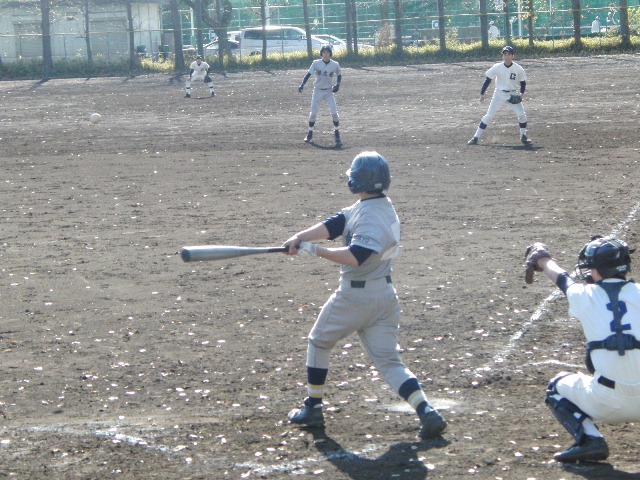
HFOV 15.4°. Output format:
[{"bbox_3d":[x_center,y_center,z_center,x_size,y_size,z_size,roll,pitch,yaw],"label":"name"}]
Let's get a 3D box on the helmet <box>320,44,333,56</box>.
[{"bbox_3d":[0.110,-3.206,40.100,0.210,0.210,0.260,0,6,3],"label":"helmet"}]

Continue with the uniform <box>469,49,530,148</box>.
[{"bbox_3d":[3.058,-2.445,40.100,1.050,1.680,0.600,0,6,5],"label":"uniform"}]

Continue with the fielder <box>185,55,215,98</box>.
[{"bbox_3d":[-3.126,-4.234,61.400,0.800,1.080,0.700,0,6,-2],"label":"fielder"}]

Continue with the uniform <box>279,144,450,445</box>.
[{"bbox_3d":[0.255,0.313,13.850,0.920,1.660,0.620,2,6,17],"label":"uniform"}]

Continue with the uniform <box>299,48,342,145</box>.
[{"bbox_3d":[0.009,-2.441,40.200,0.740,1.680,0.550,0,6,4],"label":"uniform"}]

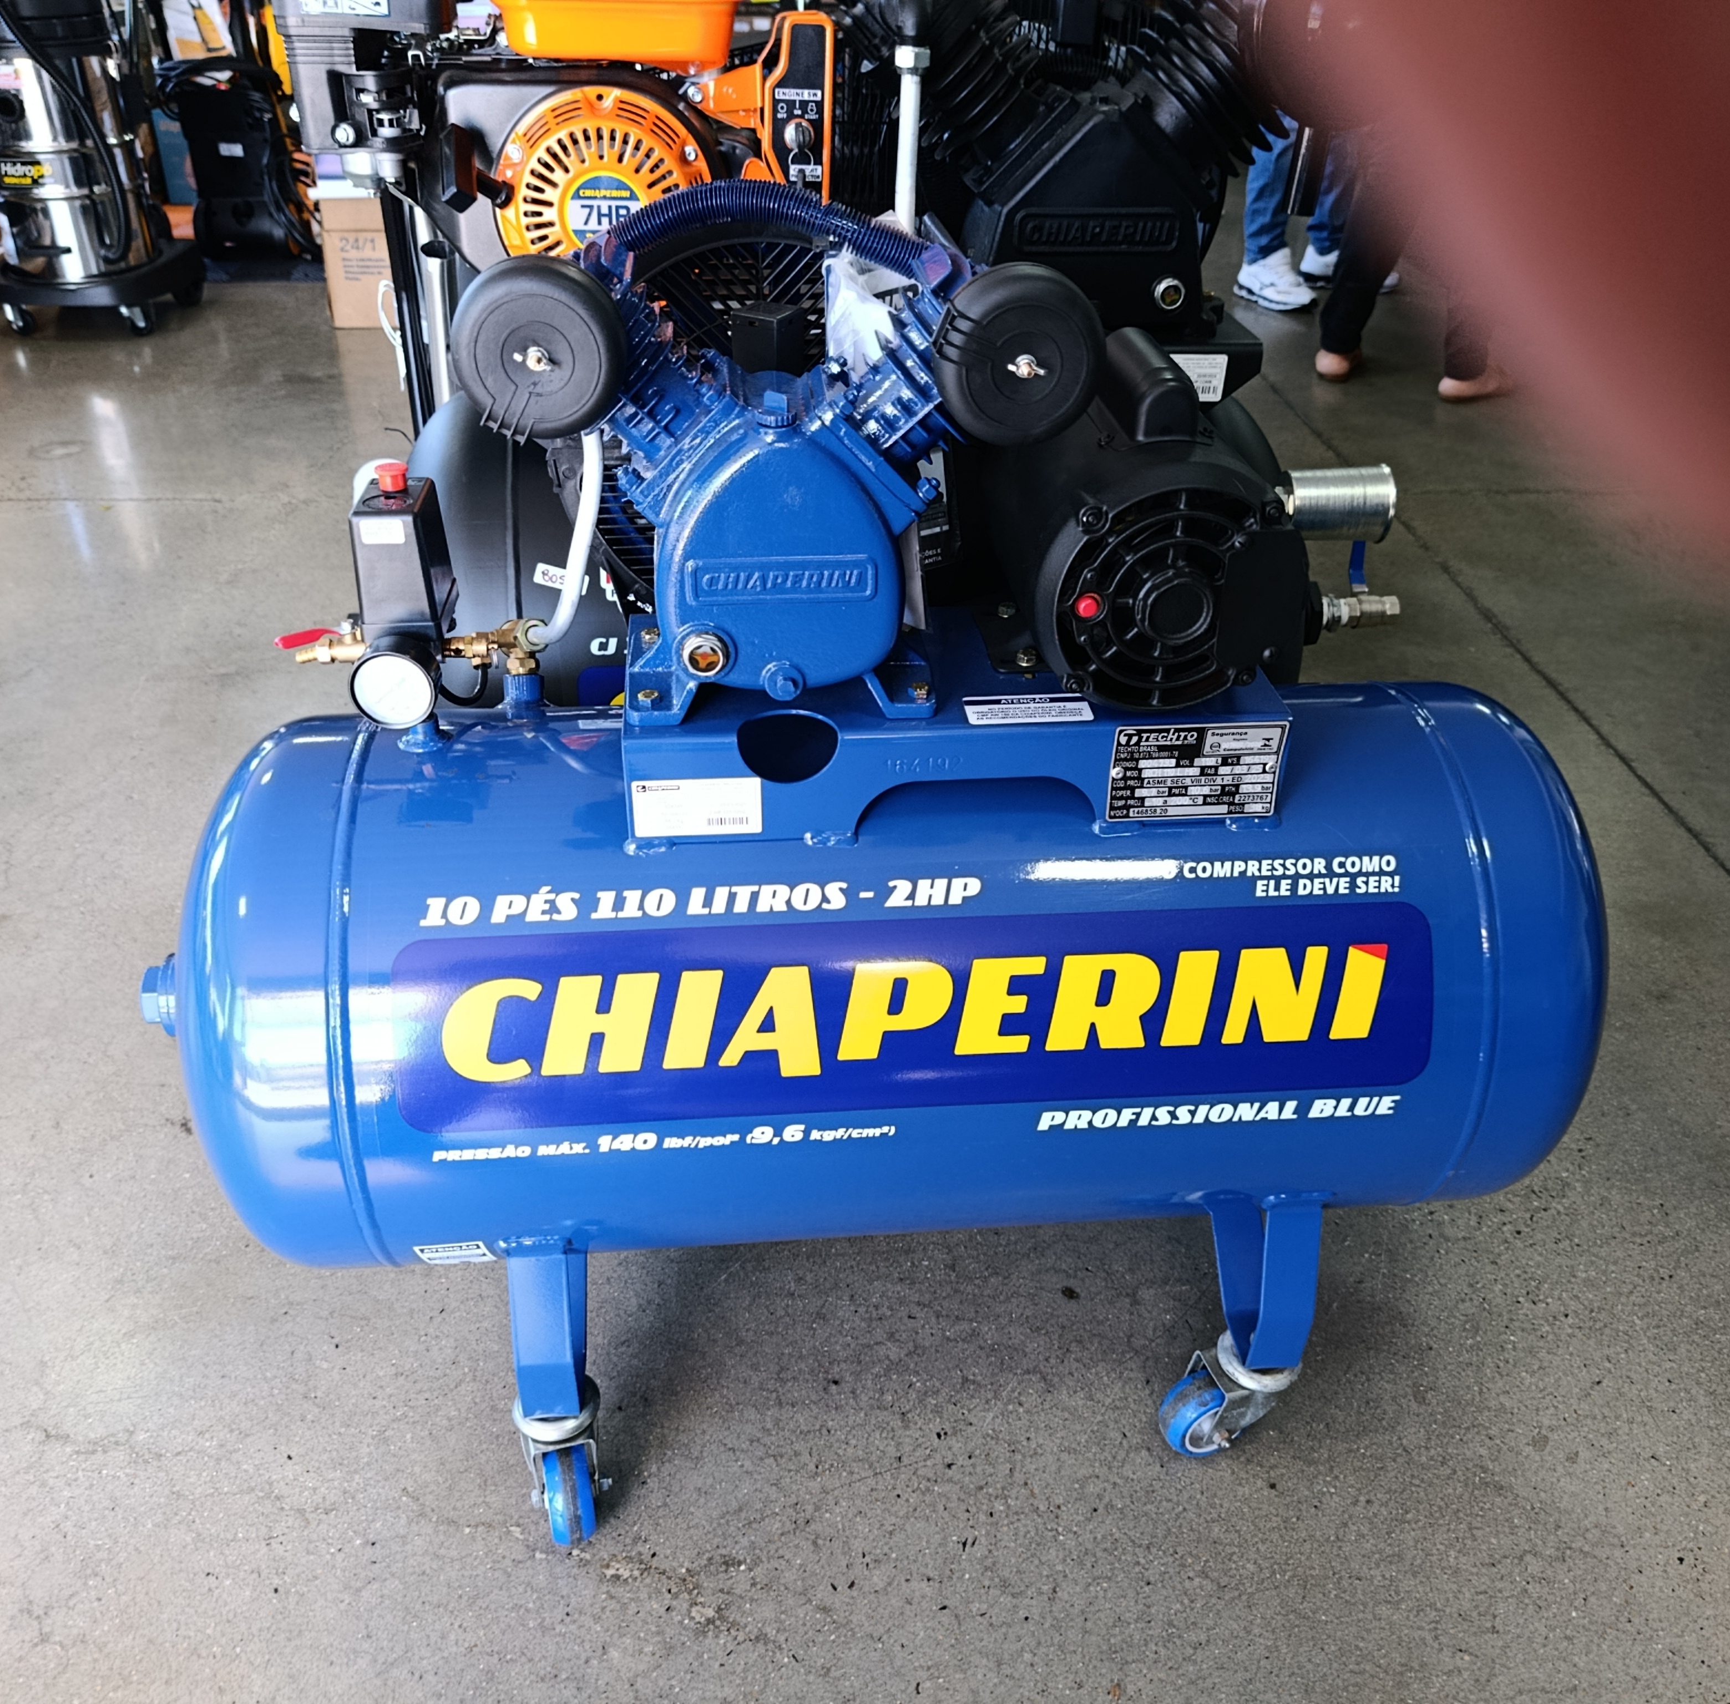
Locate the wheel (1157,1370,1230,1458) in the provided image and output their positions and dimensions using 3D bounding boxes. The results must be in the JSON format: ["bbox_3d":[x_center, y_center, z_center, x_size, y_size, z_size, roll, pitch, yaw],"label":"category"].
[{"bbox_3d":[0.269,0.443,1.192,0.073,0.073,0.030,-18,35,-28],"label":"wheel"}]

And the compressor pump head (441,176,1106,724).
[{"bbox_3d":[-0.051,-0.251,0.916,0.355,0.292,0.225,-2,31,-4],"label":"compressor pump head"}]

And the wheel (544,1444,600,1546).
[{"bbox_3d":[-0.220,0.480,1.127,0.030,0.073,0.073,-6,31,-11],"label":"wheel"}]

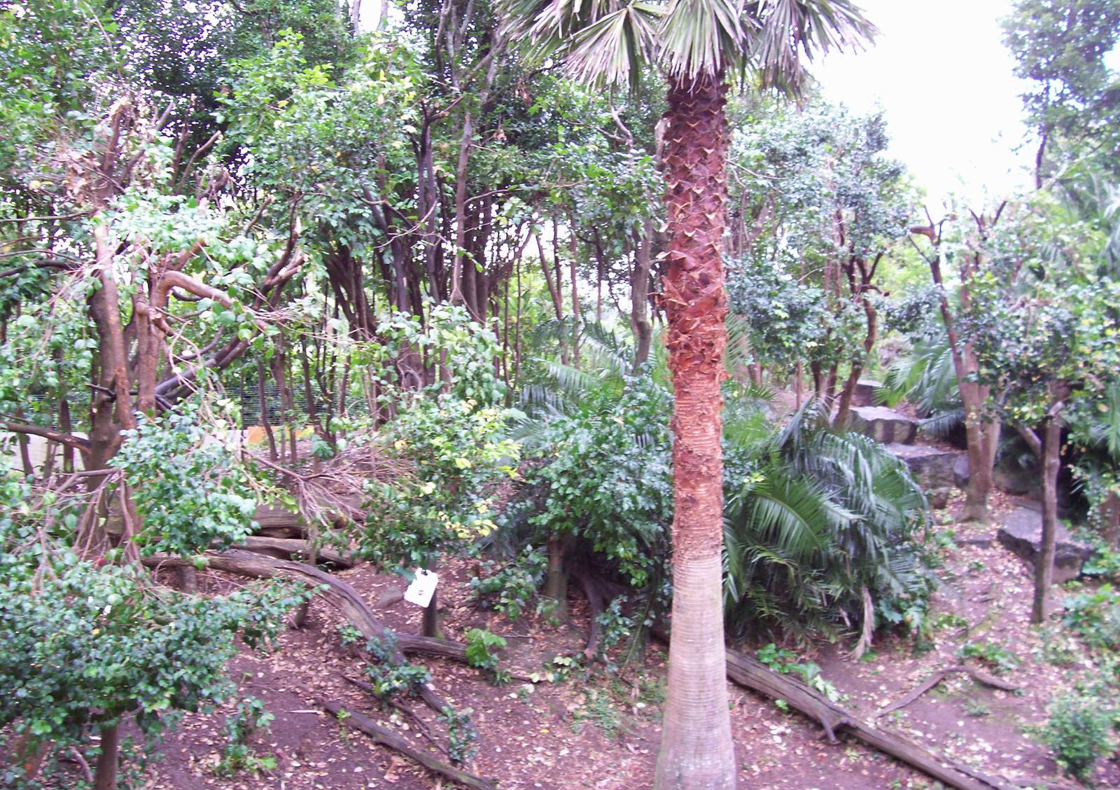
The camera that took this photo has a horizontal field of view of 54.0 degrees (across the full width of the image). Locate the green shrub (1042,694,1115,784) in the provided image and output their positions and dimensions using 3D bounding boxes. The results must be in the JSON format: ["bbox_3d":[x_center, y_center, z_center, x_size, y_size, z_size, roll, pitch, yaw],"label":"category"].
[{"bbox_3d":[3.205,2.119,6.806,0.440,0.500,0.420,0,4,0],"label":"green shrub"}]

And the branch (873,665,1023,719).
[{"bbox_3d":[2.708,2.188,8.162,1.400,0.120,0.560,-2,4,-23],"label":"branch"}]

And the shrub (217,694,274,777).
[{"bbox_3d":[-1.956,2.122,6.858,0.370,0.470,0.350,0,4,0],"label":"shrub"}]

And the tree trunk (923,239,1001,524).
[{"bbox_3d":[4.960,-0.168,13.600,1.000,3.500,0.750,0,4,0],"label":"tree trunk"}]

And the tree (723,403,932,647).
[{"bbox_3d":[2.358,1.111,9.800,2.000,2.100,1.700,0,4,0],"label":"tree"}]

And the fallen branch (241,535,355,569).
[{"bbox_3d":[-2.758,1.642,11.500,1.450,0.220,0.250,2,4,27],"label":"fallen branch"}]

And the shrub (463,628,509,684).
[{"bbox_3d":[-0.569,2.005,8.459,0.350,0.410,0.320,0,4,0],"label":"shrub"}]

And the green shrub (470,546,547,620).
[{"bbox_3d":[-0.475,1.728,10.127,0.720,0.630,0.580,0,4,0],"label":"green shrub"}]

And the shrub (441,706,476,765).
[{"bbox_3d":[-0.640,2.158,6.964,0.230,0.340,0.220,0,4,0],"label":"shrub"}]

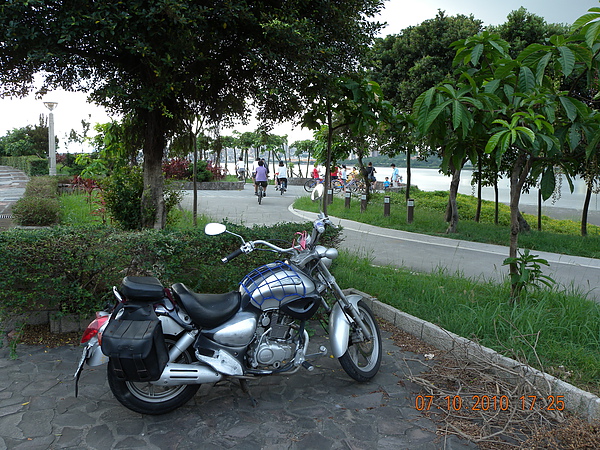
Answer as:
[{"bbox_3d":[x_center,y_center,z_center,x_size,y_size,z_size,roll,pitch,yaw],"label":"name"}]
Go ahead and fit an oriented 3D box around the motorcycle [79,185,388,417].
[{"bbox_3d":[-0.371,0.475,3.320,2.130,1.450,0.850,-2,8,-20],"label":"motorcycle"}]

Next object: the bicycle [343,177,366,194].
[{"bbox_3d":[2.764,-2.111,25.800,1.600,1.000,0.550,0,7,-6],"label":"bicycle"}]

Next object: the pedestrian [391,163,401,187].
[{"bbox_3d":[5.400,-2.675,27.500,0.400,1.600,0.500,-2,8,-21],"label":"pedestrian"}]

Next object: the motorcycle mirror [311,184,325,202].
[{"bbox_3d":[0.113,-0.201,3.050,0.045,0.100,0.150,12,-26,-31],"label":"motorcycle mirror"}]

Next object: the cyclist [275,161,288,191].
[{"bbox_3d":[-0.900,-2.398,24.000,0.580,1.500,0.800,0,7,-3],"label":"cyclist"}]

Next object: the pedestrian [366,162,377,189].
[{"bbox_3d":[3.875,-2.585,26.300,0.500,1.580,0.500,6,9,37],"label":"pedestrian"}]

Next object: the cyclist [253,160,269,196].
[{"bbox_3d":[-1.475,-1.761,18.500,0.520,1.380,0.750,1,7,-3],"label":"cyclist"}]

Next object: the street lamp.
[{"bbox_3d":[-15.842,-5.525,31.000,0.950,4.800,0.950,1,7,0],"label":"street lamp"}]

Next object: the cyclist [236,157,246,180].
[{"bbox_3d":[-3.411,-3.277,28.300,0.550,1.450,0.800,0,7,-6],"label":"cyclist"}]

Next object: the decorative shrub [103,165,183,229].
[{"bbox_3d":[-3.462,-0.557,10.600,1.400,1.500,1.600,1,7,0],"label":"decorative shrub"}]

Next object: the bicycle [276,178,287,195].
[{"bbox_3d":[-0.893,-1.908,23.800,0.550,1.030,1.650,0,7,-3],"label":"bicycle"}]

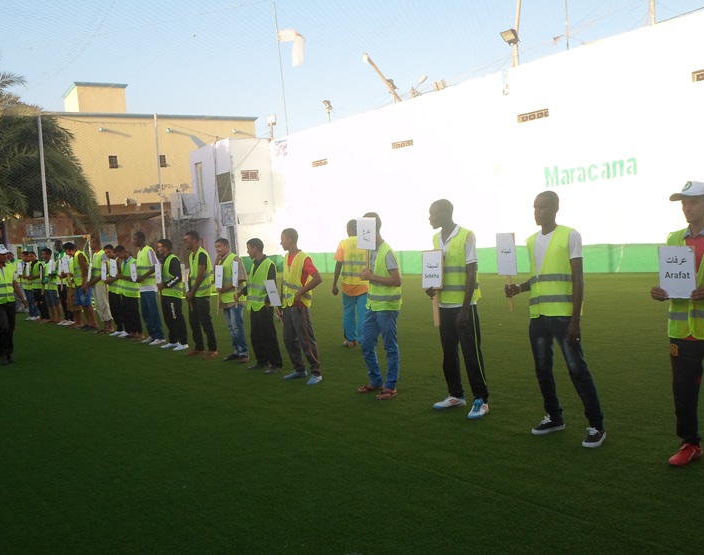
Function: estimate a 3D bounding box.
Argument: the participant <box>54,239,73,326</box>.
[{"bbox_3d":[-6.411,0.117,14.252,0.400,1.810,0.480,-6,5,-40],"label":"participant"}]

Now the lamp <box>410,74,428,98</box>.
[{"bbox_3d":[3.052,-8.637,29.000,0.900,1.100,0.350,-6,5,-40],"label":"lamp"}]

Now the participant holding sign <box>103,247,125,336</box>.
[{"bbox_3d":[-4.346,0.225,11.785,0.420,1.660,0.480,-6,5,-40],"label":"participant holding sign"}]

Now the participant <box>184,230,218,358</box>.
[{"bbox_3d":[-2.124,0.240,9.050,0.380,1.750,0.500,-6,4,-44],"label":"participant"}]

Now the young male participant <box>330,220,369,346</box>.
[{"bbox_3d":[0.042,0.081,9.081,0.560,1.780,0.380,-3,4,2],"label":"young male participant"}]

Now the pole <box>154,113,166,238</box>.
[{"bbox_3d":[-9.268,-3.893,31.246,0.120,8.049,0.120,-6,5,-40],"label":"pole"}]

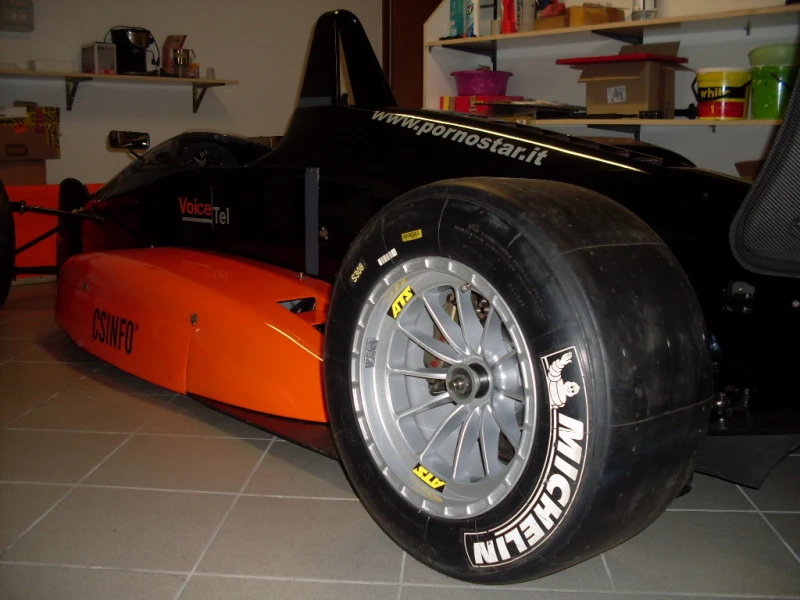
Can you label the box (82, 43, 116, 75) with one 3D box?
[{"bbox_3d":[-1.470,-1.179,4.289,0.110,0.156,0.160,-8,13,-41],"label":"box"}]

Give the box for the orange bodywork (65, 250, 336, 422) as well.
[{"bbox_3d":[-0.447,0.043,2.245,0.390,0.280,1.360,-8,13,-41],"label":"orange bodywork"}]

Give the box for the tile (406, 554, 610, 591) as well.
[{"bbox_3d":[0.161,0.385,1.386,0.300,0.010,0.300,1,10,3],"label":"tile"}]

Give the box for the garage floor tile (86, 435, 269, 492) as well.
[{"bbox_3d":[-0.420,0.320,1.714,0.300,0.010,0.300,1,10,3],"label":"garage floor tile"}]

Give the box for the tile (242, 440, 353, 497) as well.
[{"bbox_3d":[-0.121,0.328,1.698,0.300,0.010,0.300,1,10,3],"label":"tile"}]

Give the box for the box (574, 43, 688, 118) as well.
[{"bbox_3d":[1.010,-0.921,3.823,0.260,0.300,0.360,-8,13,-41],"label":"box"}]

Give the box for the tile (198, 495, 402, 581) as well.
[{"bbox_3d":[-0.139,0.377,1.402,0.300,0.010,0.300,1,10,3],"label":"tile"}]

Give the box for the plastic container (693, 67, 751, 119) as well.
[{"bbox_3d":[1.273,-0.807,3.473,0.213,0.206,0.213,1,10,0],"label":"plastic container"}]

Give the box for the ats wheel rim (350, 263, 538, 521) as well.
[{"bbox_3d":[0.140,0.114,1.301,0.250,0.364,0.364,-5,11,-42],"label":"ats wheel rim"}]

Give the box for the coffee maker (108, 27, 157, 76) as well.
[{"bbox_3d":[-1.363,-1.247,4.460,0.170,0.235,0.200,-8,13,-41],"label":"coffee maker"}]

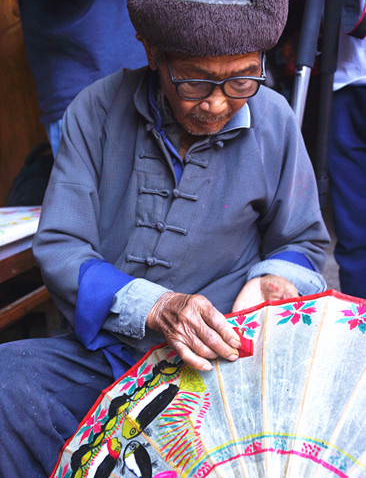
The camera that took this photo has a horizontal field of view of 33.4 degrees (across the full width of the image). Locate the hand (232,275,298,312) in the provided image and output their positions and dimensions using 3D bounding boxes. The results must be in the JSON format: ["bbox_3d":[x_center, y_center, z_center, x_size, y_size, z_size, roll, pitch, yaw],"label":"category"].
[{"bbox_3d":[0.109,0.096,0.870,0.095,0.085,0.140,10,21,28],"label":"hand"}]

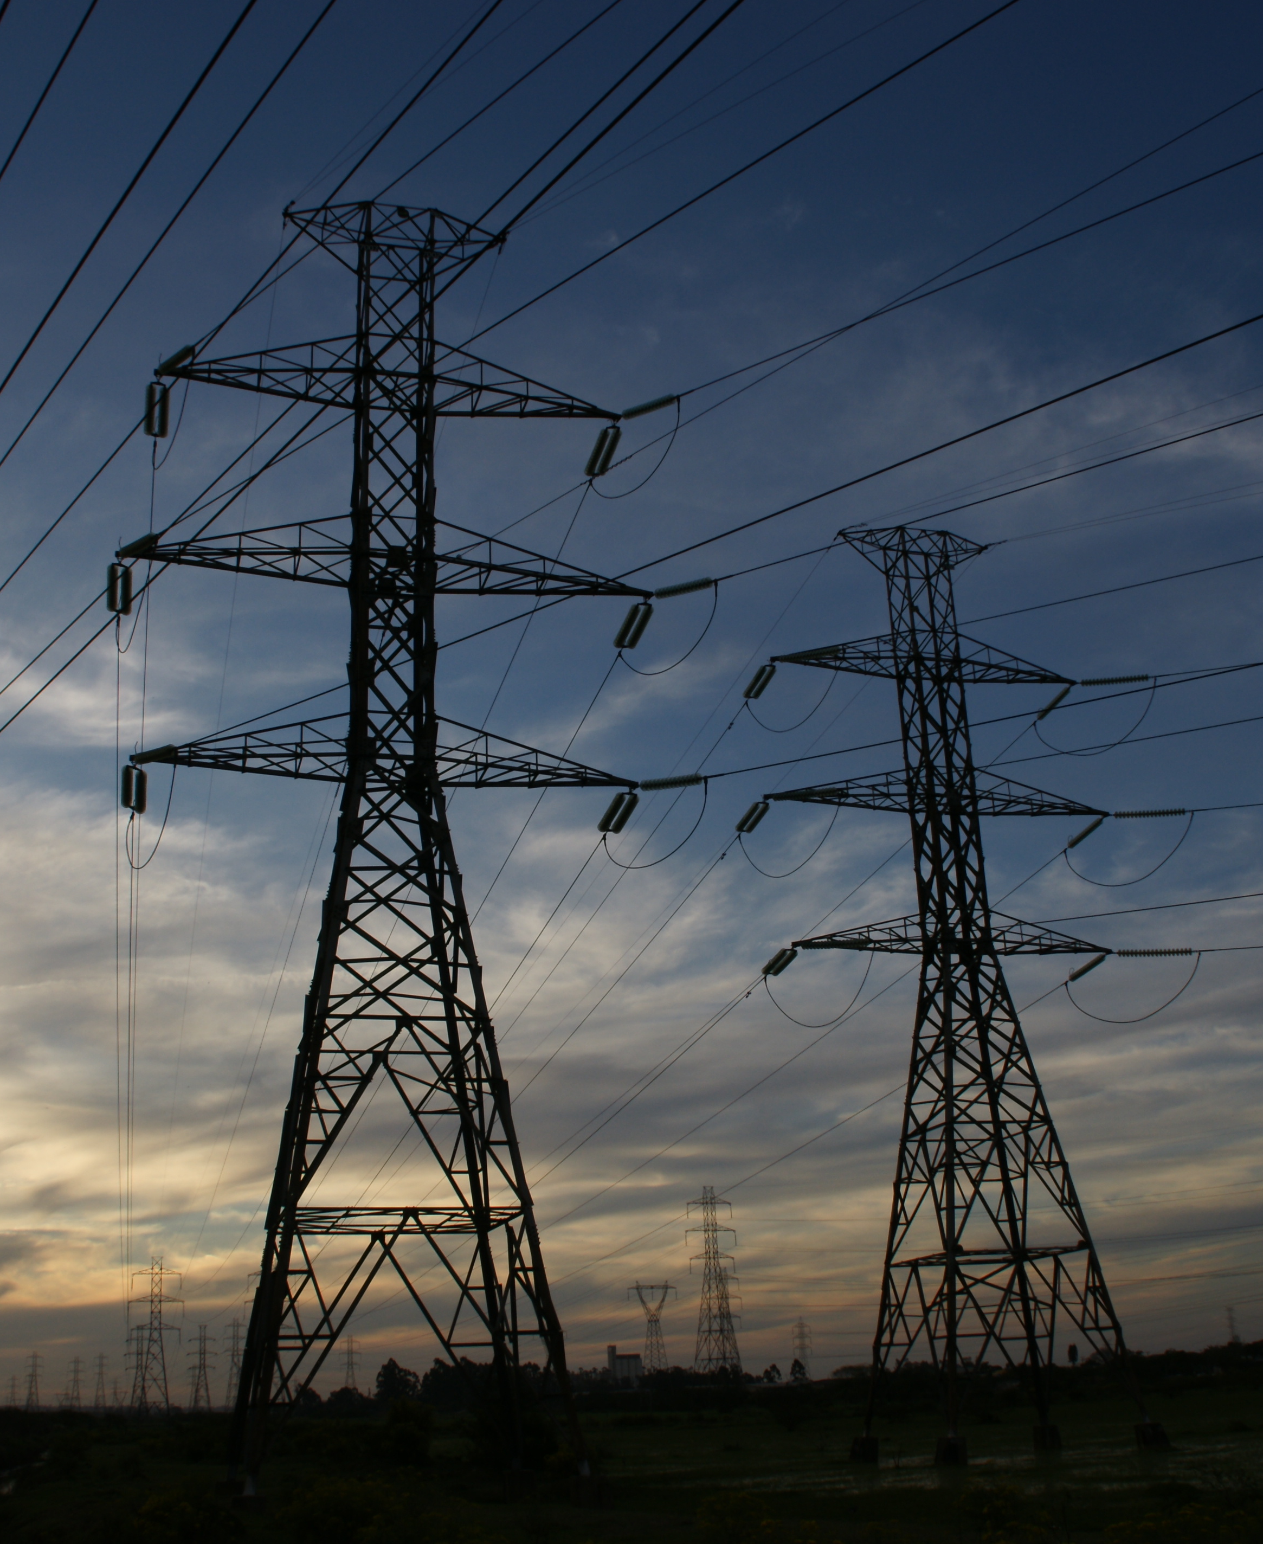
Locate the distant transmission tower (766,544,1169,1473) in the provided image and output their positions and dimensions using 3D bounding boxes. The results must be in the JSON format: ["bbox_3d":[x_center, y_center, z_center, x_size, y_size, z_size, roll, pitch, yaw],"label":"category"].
[{"bbox_3d":[11.804,6.735,62.720,14.008,33.654,7.622,3,-20,-15],"label":"distant transmission tower"}]

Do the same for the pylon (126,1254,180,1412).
[{"bbox_3d":[-92.841,110.356,340.317,10.600,29.210,5.200,3,-20,-15],"label":"pylon"}]

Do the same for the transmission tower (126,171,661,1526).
[{"bbox_3d":[-5.946,0.085,43.677,14.008,33.122,7.107,3,-20,-15],"label":"transmission tower"}]

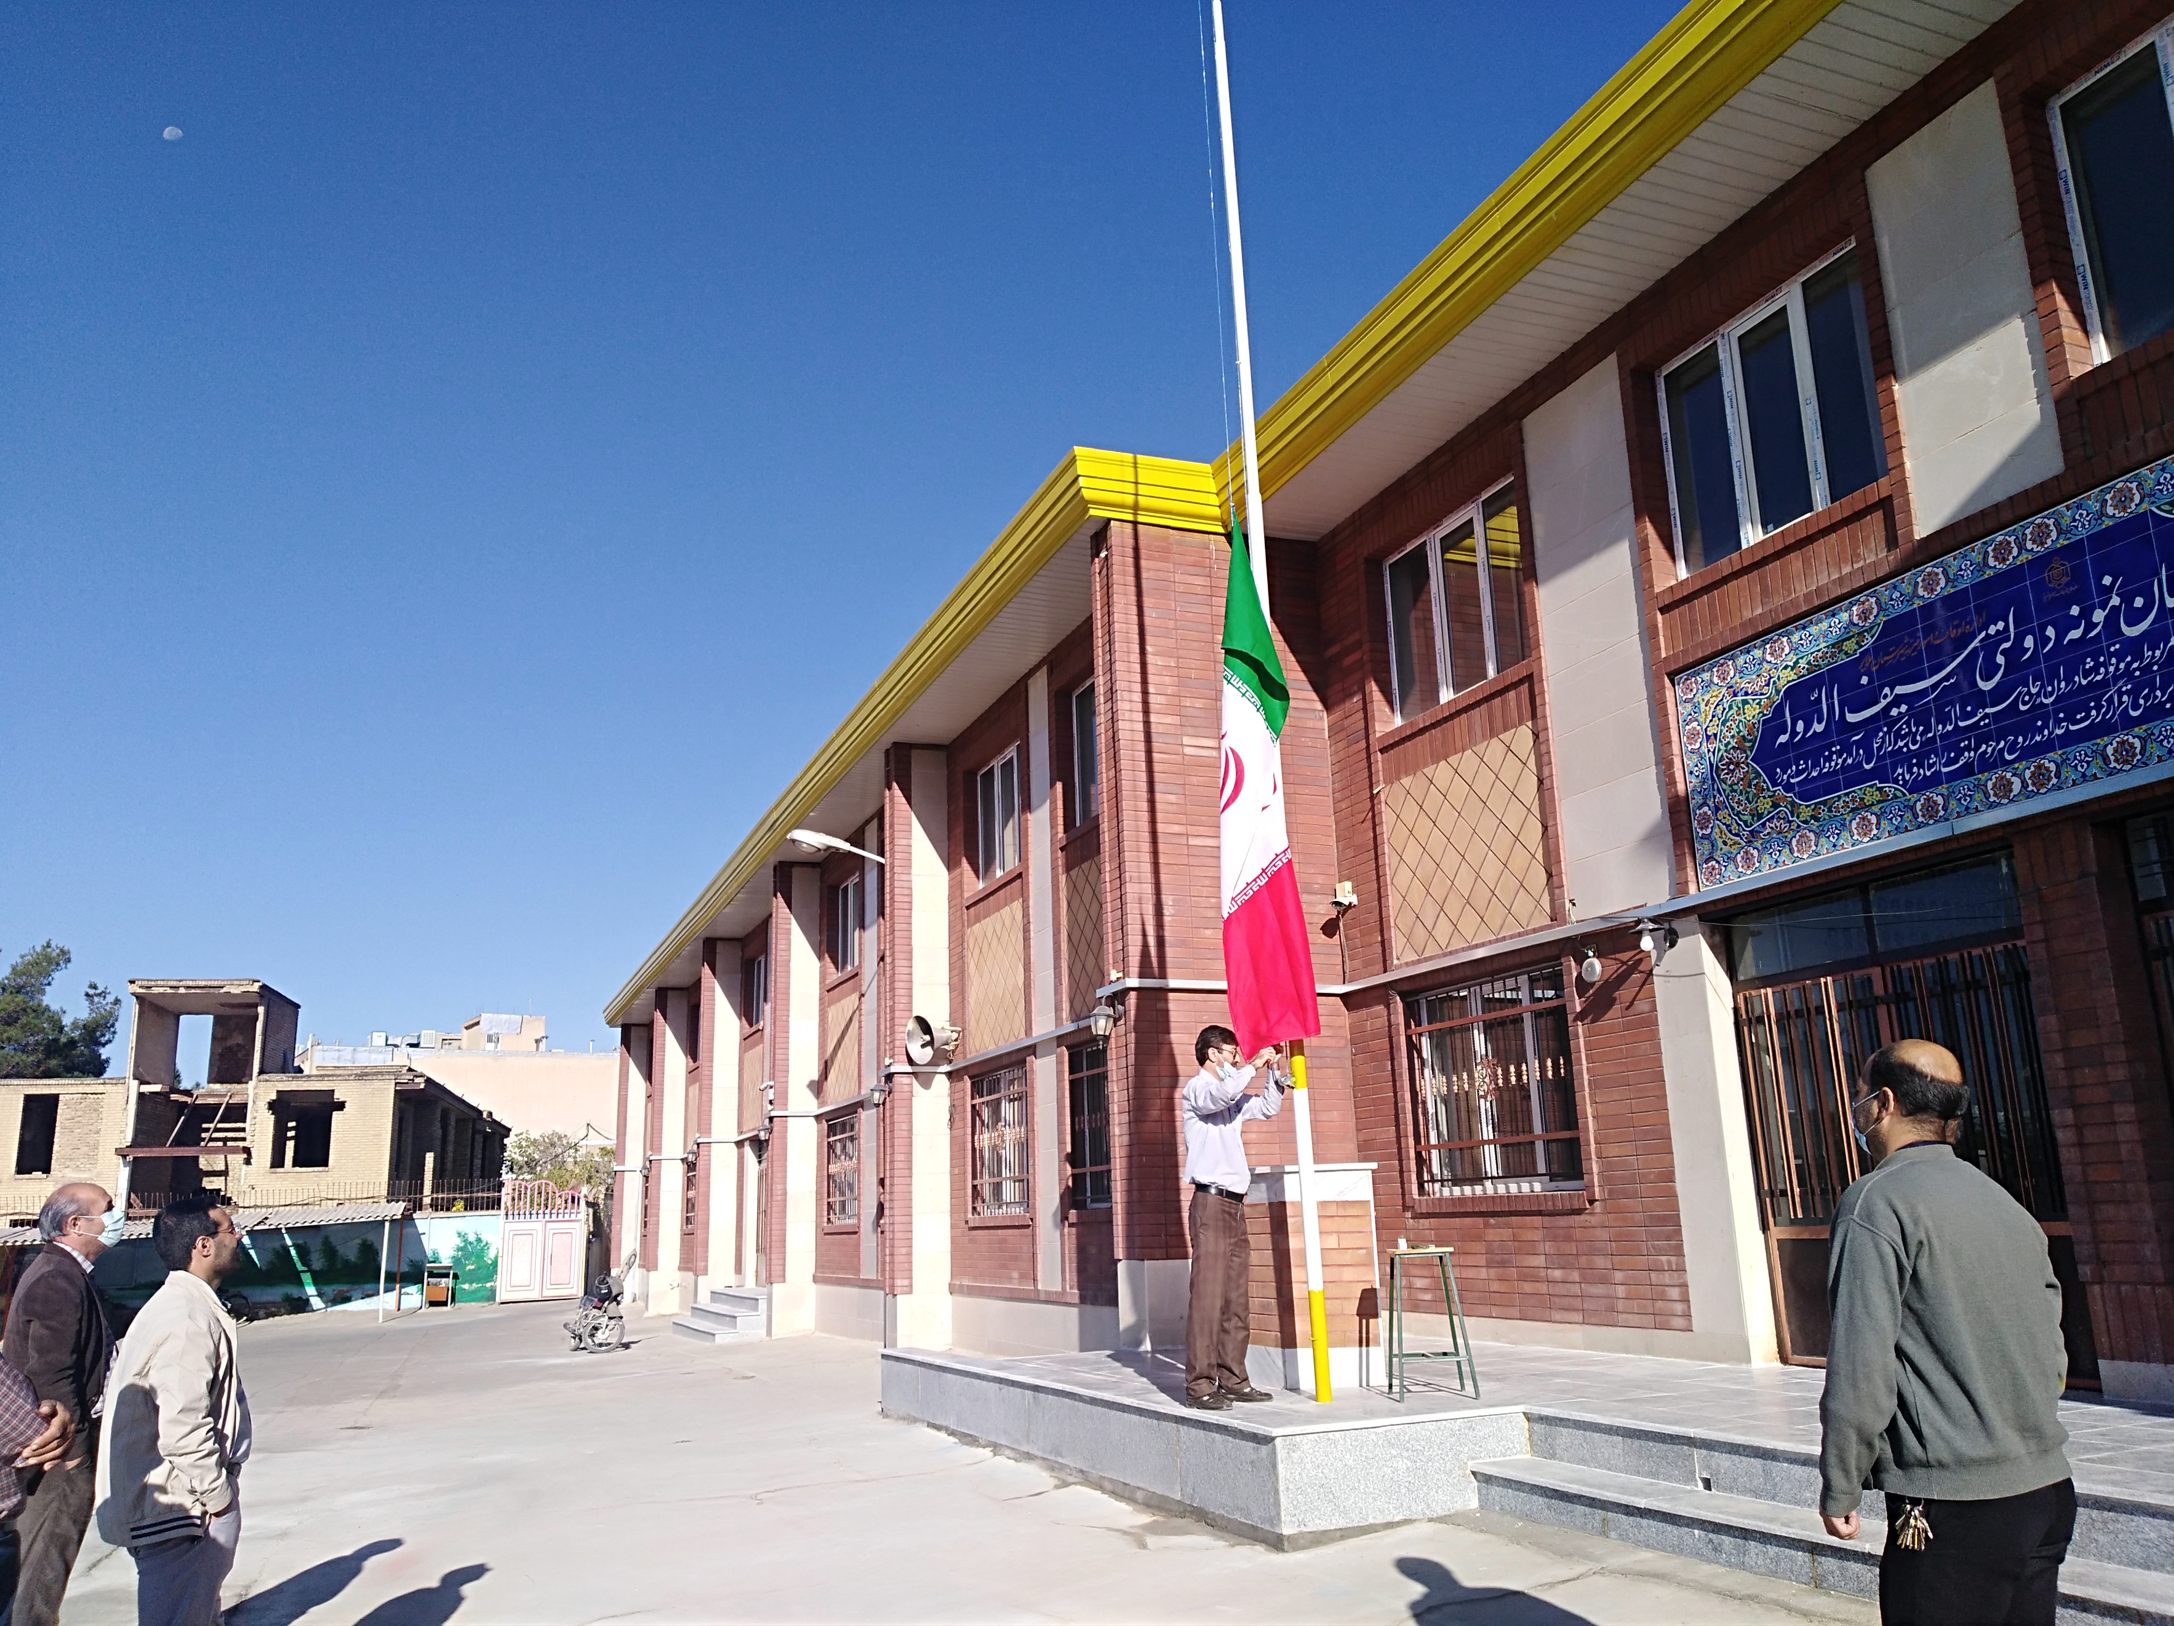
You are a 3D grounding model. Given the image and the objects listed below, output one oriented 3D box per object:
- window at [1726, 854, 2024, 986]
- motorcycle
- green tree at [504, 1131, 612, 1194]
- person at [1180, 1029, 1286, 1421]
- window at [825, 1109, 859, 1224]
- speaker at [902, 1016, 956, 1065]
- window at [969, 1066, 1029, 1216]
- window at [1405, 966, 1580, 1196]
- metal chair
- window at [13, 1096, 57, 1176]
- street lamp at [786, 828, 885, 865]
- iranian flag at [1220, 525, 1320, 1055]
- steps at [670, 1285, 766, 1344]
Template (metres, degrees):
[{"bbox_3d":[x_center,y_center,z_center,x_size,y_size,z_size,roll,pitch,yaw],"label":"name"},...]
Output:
[{"bbox_3d":[3.998,0.565,8.438,0.100,0.370,1.860,4,-15,-22],"label":"window"},{"bbox_3d":[-6.485,6.523,21.704,0.920,1.250,0.620,-1,-14,-4],"label":"motorcycle"},{"bbox_3d":[-16.111,12.292,50.000,3.800,5.000,3.600,4,-15,-22],"label":"green tree"},{"bbox_3d":[0.708,1.903,7.830,0.540,1.750,0.520,-4,-14,9],"label":"person"},{"bbox_3d":[-3.339,4.890,22.341,0.200,1.450,1.800,4,-15,-22],"label":"window"},{"bbox_3d":[-1.659,2.458,17.625,0.470,0.510,0.510,11,-19,-41],"label":"speaker"},{"bbox_3d":[-0.850,3.295,16.297,0.150,1.410,1.800,4,-15,-22],"label":"window"},{"bbox_3d":[2.715,1.827,10.913,0.150,1.410,1.820,4,-15,-22],"label":"window"},{"bbox_3d":[1.601,2.406,7.709,0.380,0.660,0.350,-1,-14,-3],"label":"metal chair"},{"bbox_3d":[-30.216,9.278,47.000,0.950,2.250,0.250,1,-15,-13],"label":"window"},{"bbox_3d":[-2.838,0.372,18.321,1.150,0.360,0.260,4,-15,-22],"label":"street lamp"},{"bbox_3d":[0.873,-0.160,8.245,0.460,2.760,0.300,1,-14,-10],"label":"iranian flag"},{"bbox_3d":[-5.410,7.723,25.096,1.280,0.610,4.150,4,-15,-22],"label":"steps"}]

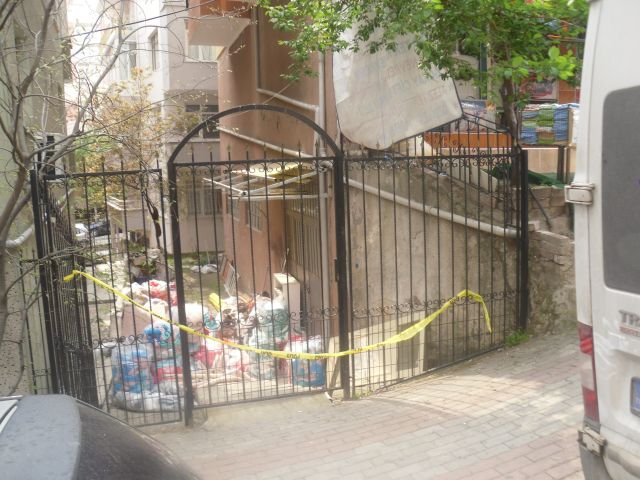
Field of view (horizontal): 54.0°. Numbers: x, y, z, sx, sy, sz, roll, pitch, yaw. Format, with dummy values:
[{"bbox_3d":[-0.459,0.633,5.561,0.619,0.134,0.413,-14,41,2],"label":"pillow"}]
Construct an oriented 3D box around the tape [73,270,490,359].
[{"bbox_3d":[-0.126,0.503,4.580,3.200,0.820,0.180,-5,8,-17],"label":"tape"}]

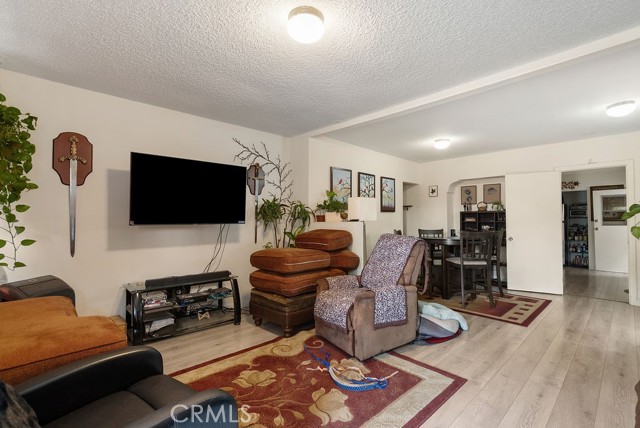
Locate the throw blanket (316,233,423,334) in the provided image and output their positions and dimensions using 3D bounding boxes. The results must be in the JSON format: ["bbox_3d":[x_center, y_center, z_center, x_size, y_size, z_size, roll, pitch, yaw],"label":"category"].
[{"bbox_3d":[0.553,0.651,2.953,1.060,0.850,0.690,1,-1,-34],"label":"throw blanket"}]

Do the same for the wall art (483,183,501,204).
[{"bbox_3d":[3.417,-0.390,5.652,0.025,0.390,0.310,1,-1,-43],"label":"wall art"}]

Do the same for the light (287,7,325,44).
[{"bbox_3d":[-0.086,-1.161,1.797,0.240,0.125,0.240,0,-1,0],"label":"light"}]

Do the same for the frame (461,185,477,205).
[{"bbox_3d":[3.126,-0.388,5.967,0.025,0.390,0.305,1,-1,-43],"label":"frame"}]

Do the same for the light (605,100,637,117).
[{"bbox_3d":[3.287,-1.129,3.108,0.235,0.125,0.235,1,-1,-43],"label":"light"}]

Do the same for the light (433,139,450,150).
[{"bbox_3d":[1.952,-1.103,4.563,0.245,0.130,0.245,1,-1,-43],"label":"light"}]

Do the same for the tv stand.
[{"bbox_3d":[-1.438,0.989,3.074,1.050,0.530,0.410,1,-1,-40],"label":"tv stand"}]

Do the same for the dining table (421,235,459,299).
[{"bbox_3d":[2.036,0.830,4.453,0.980,0.915,0.980,0,-1,-3],"label":"dining table"}]

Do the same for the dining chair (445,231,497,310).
[{"bbox_3d":[2.161,0.764,4.097,0.460,1.035,0.530,0,-1,-3],"label":"dining chair"}]

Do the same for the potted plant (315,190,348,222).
[{"bbox_3d":[0.161,-0.095,3.996,0.300,0.430,0.400,1,-1,-43],"label":"potted plant"}]

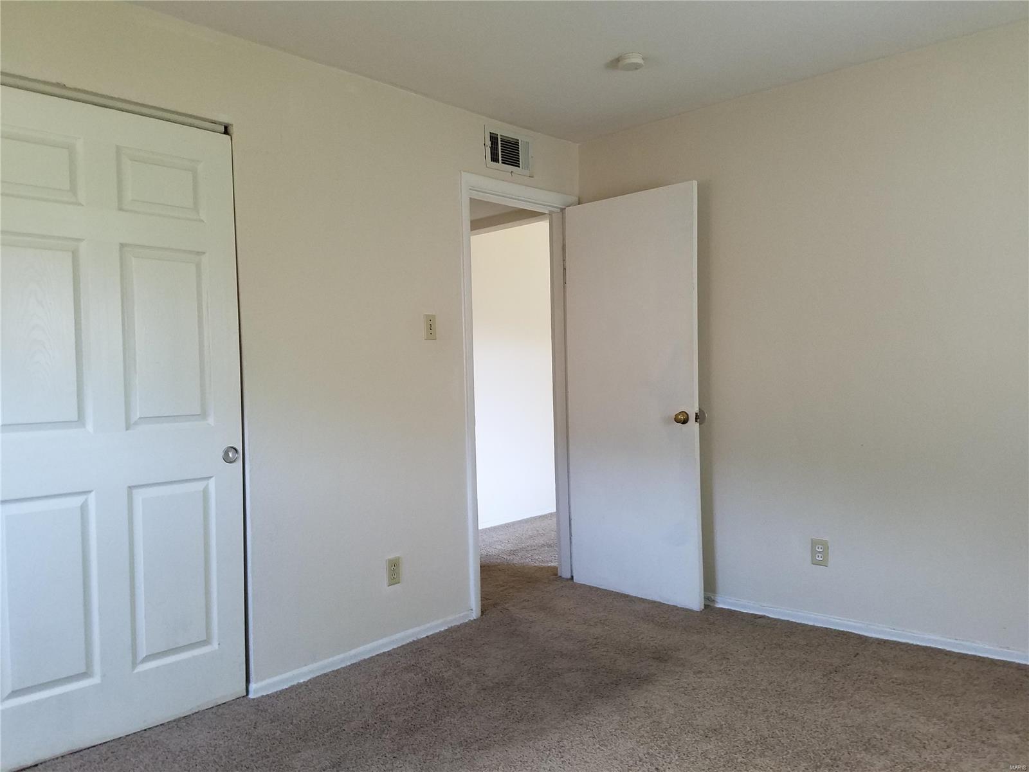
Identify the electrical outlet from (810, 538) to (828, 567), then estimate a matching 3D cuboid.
[{"bbox_3d":[1.358,0.740,3.432,0.071,0.115,0.009,-1,1,43],"label":"electrical outlet"}]

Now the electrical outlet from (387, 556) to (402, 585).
[{"bbox_3d":[-0.517,0.790,3.298,0.009,0.115,0.071,-1,1,43],"label":"electrical outlet"}]

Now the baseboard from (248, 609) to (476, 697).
[{"bbox_3d":[-0.579,1.092,3.227,0.015,0.054,1.138,-1,1,43],"label":"baseboard"}]

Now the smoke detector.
[{"bbox_3d":[0.467,-1.296,3.101,0.110,0.036,0.110,-2,1,0],"label":"smoke detector"}]

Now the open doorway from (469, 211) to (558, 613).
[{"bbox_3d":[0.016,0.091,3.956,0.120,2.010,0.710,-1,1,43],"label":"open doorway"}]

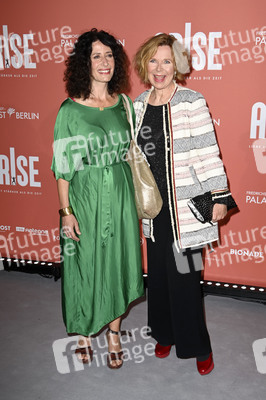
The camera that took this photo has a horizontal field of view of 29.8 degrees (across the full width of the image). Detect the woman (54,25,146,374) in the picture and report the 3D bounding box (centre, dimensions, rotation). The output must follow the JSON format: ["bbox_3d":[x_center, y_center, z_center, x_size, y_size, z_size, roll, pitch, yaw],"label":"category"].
[{"bbox_3d":[-0.155,0.034,2.594,0.540,1.745,0.400,0,16,-5],"label":"woman"}]

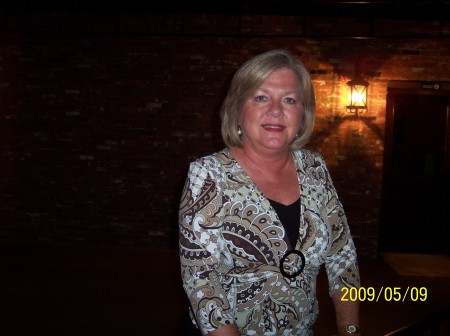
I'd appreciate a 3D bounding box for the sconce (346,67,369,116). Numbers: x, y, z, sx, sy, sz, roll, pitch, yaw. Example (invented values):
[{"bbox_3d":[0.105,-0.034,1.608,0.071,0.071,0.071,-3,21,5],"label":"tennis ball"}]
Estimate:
[{"bbox_3d":[1.569,-0.907,5.850,0.250,0.580,0.300,2,5,4],"label":"sconce"}]

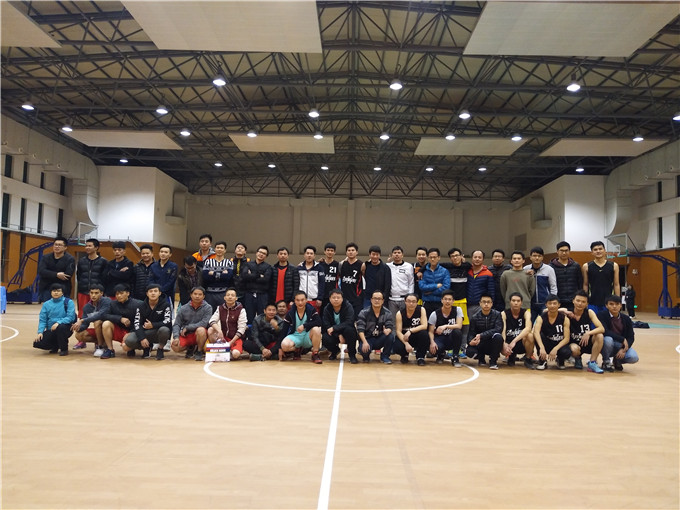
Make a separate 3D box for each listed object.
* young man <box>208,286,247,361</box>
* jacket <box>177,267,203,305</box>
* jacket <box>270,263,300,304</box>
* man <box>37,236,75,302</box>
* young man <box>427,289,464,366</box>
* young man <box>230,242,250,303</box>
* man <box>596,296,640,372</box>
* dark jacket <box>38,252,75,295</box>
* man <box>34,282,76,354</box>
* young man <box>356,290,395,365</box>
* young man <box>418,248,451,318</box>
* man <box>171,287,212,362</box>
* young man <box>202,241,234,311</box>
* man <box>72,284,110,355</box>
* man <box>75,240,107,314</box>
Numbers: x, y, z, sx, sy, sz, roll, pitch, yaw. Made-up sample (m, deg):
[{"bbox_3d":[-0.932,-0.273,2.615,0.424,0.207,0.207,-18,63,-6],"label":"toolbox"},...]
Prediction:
[{"bbox_3d":[-1.621,0.997,7.427,0.580,1.003,0.700,1,-4,-3],"label":"young man"},{"bbox_3d":[-2.485,0.481,8.492,0.480,0.630,0.350,2,-4,-13],"label":"jacket"},{"bbox_3d":[-0.876,0.457,8.287,0.500,0.672,0.300,1,-4,7],"label":"jacket"},{"bbox_3d":[-4.617,0.607,8.314,0.520,1.790,0.340,2,-4,-13],"label":"man"},{"bbox_3d":[1.528,1.030,7.396,0.580,1.050,0.750,0,-4,10],"label":"young man"},{"bbox_3d":[-1.672,0.684,8.521,0.500,1.776,0.340,2,-4,-7],"label":"young man"},{"bbox_3d":[3.902,1.079,7.181,0.580,1.020,0.700,0,-4,15],"label":"man"},{"bbox_3d":[-4.470,0.328,8.094,0.550,0.700,0.360,2,-4,-10],"label":"dark jacket"},{"bbox_3d":[-4.260,0.944,7.640,0.540,1.033,0.620,1,-4,-3],"label":"man"},{"bbox_3d":[0.532,1.041,7.547,0.580,1.016,0.700,1,-4,-1],"label":"young man"},{"bbox_3d":[1.489,0.751,8.150,0.530,1.716,0.370,0,-4,13],"label":"young man"},{"bbox_3d":[-2.159,0.977,7.427,0.600,1.021,0.700,1,-4,0],"label":"man"},{"bbox_3d":[-1.989,0.669,8.370,0.530,1.788,0.360,2,-4,-12],"label":"young man"},{"bbox_3d":[-3.772,0.961,7.755,0.550,1.020,0.720,1,-4,1],"label":"man"},{"bbox_3d":[-4.073,0.626,8.370,0.540,1.784,0.340,2,-4,-14],"label":"man"}]

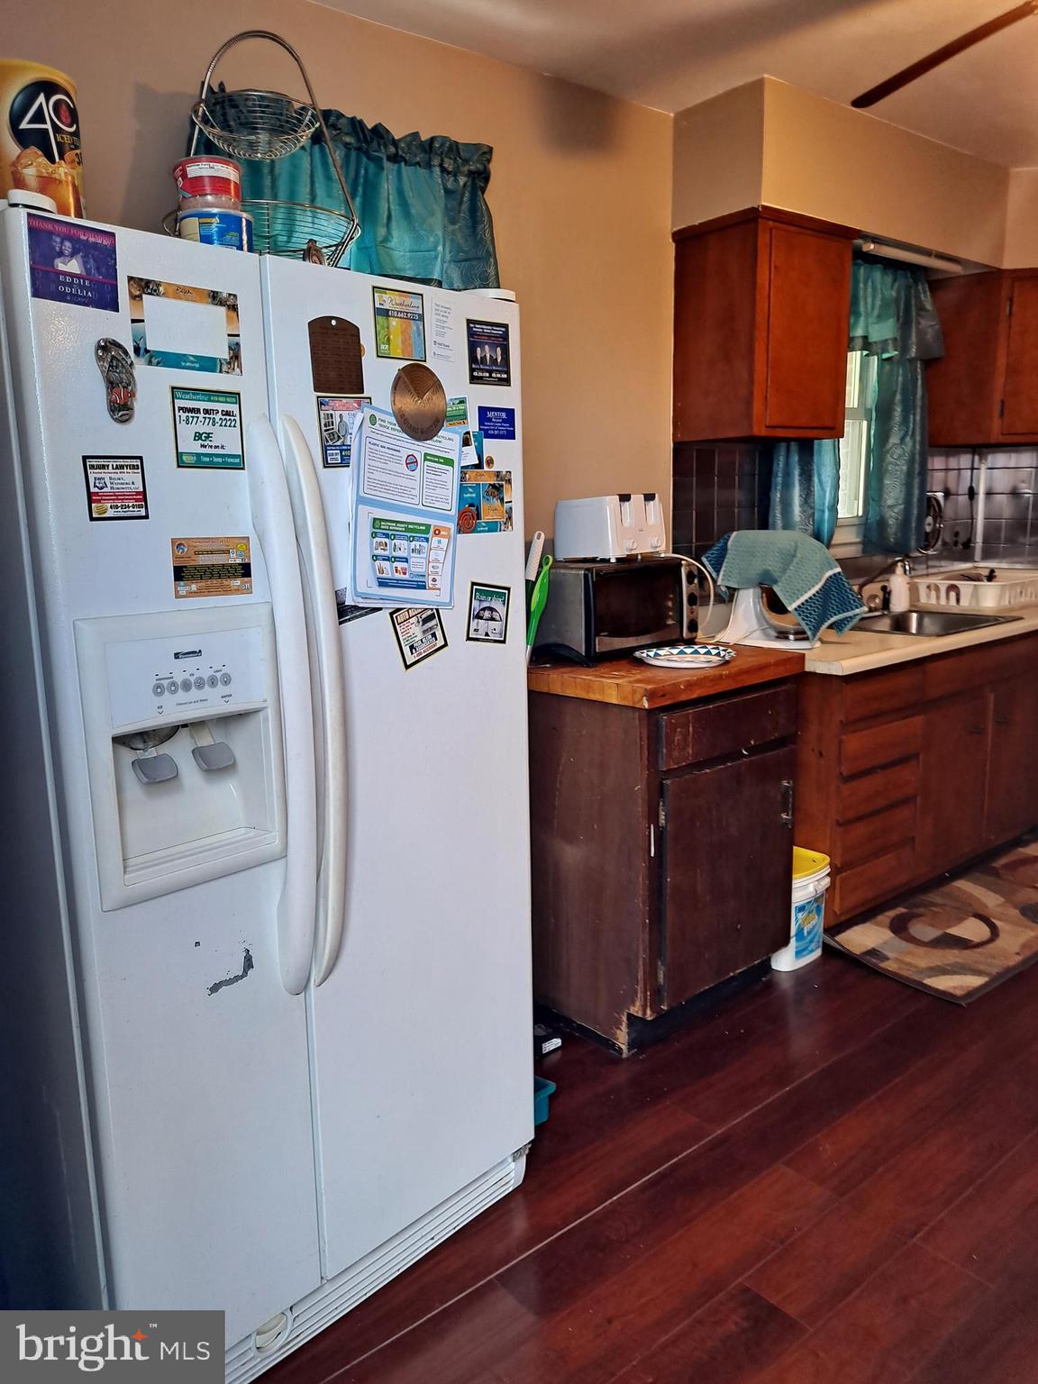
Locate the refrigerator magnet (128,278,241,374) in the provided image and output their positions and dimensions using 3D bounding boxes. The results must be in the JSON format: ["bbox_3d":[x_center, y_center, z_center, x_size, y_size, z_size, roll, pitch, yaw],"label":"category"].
[{"bbox_3d":[-0.416,-0.457,1.257,0.006,0.102,0.152,10,16,43],"label":"refrigerator magnet"}]

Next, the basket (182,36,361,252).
[{"bbox_3d":[-0.402,-0.829,1.593,0.290,0.410,0.300,10,16,43],"label":"basket"}]

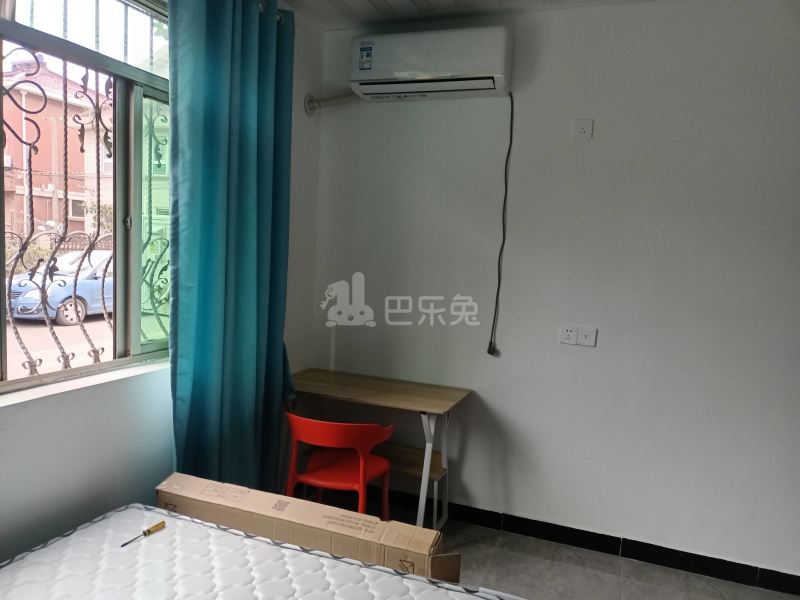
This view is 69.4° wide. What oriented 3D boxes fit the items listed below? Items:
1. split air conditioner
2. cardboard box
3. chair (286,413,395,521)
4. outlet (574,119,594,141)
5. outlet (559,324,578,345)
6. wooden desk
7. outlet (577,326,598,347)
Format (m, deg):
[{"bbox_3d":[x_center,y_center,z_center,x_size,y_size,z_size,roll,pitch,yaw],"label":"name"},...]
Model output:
[{"bbox_3d":[0.156,-1.191,2.943,0.800,0.285,0.200,5,6,20],"label":"split air conditioner"},{"bbox_3d":[-0.365,0.825,2.116,1.190,0.112,0.162,5,6,20],"label":"cardboard box"},{"bbox_3d":[-0.249,0.873,2.727,0.490,0.730,0.480,5,6,20],"label":"chair"},{"bbox_3d":[0.891,-0.829,2.804,0.086,0.086,0.010,5,6,20],"label":"outlet"},{"bbox_3d":[0.851,0.176,2.904,0.086,0.086,0.010,5,6,20],"label":"outlet"},{"bbox_3d":[-0.173,0.833,3.097,0.980,0.740,0.460,5,6,20],"label":"wooden desk"},{"bbox_3d":[0.931,0.185,2.874,0.086,0.086,0.010,5,6,20],"label":"outlet"}]

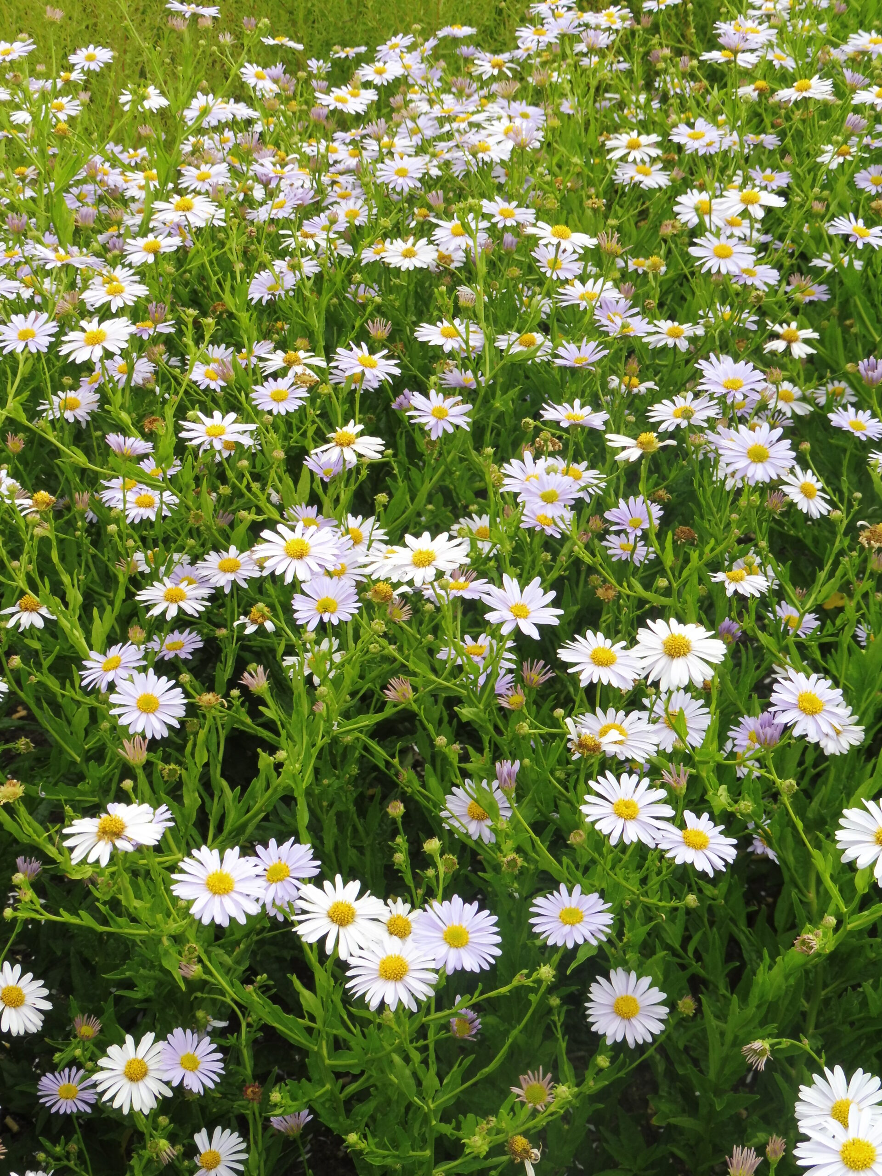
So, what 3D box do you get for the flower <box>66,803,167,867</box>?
[{"bbox_3d":[-0.150,0.112,0.790,0.044,0.014,0.044,-12,37,-12],"label":"flower"}]

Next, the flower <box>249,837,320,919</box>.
[{"bbox_3d":[-0.075,0.135,0.825,0.036,0.011,0.036,-8,51,10],"label":"flower"}]

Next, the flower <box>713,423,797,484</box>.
[{"bbox_3d":[0.179,-0.077,0.980,0.044,0.014,0.044,0,56,10],"label":"flower"}]

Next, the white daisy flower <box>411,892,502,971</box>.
[{"bbox_3d":[0.007,0.156,0.785,0.041,0.013,0.041,0,51,1],"label":"white daisy flower"}]

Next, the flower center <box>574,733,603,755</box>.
[{"bbox_3d":[0.069,0.073,0.810,0.013,0.008,0.013,-6,34,4],"label":"flower center"}]

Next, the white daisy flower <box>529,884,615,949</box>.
[{"bbox_3d":[0.060,0.154,0.810,0.040,0.011,0.040,0,39,4],"label":"white daisy flower"}]

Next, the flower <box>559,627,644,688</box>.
[{"bbox_3d":[0.081,0.036,0.880,0.043,0.014,0.043,4,45,-4],"label":"flower"}]

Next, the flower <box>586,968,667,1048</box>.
[{"bbox_3d":[0.089,0.200,0.825,0.039,0.011,0.039,0,56,6],"label":"flower"}]

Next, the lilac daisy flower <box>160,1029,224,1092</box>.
[{"bbox_3d":[-0.131,0.248,0.910,0.035,0.010,0.035,6,54,-7],"label":"lilac daisy flower"}]

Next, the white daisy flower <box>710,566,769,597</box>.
[{"bbox_3d":[0.160,-0.003,0.930,0.033,0.012,0.033,3,31,10],"label":"white daisy flower"}]

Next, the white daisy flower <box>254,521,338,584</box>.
[{"bbox_3d":[-0.067,-0.016,0.800,0.040,0.011,0.040,0,45,-5],"label":"white daisy flower"}]

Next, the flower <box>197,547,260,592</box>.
[{"bbox_3d":[-0.123,-0.011,1.000,0.037,0.012,0.037,6,46,-7],"label":"flower"}]

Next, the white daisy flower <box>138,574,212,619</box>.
[{"bbox_3d":[-0.145,0.005,0.940,0.041,0.013,0.041,0,38,-9],"label":"white daisy flower"}]

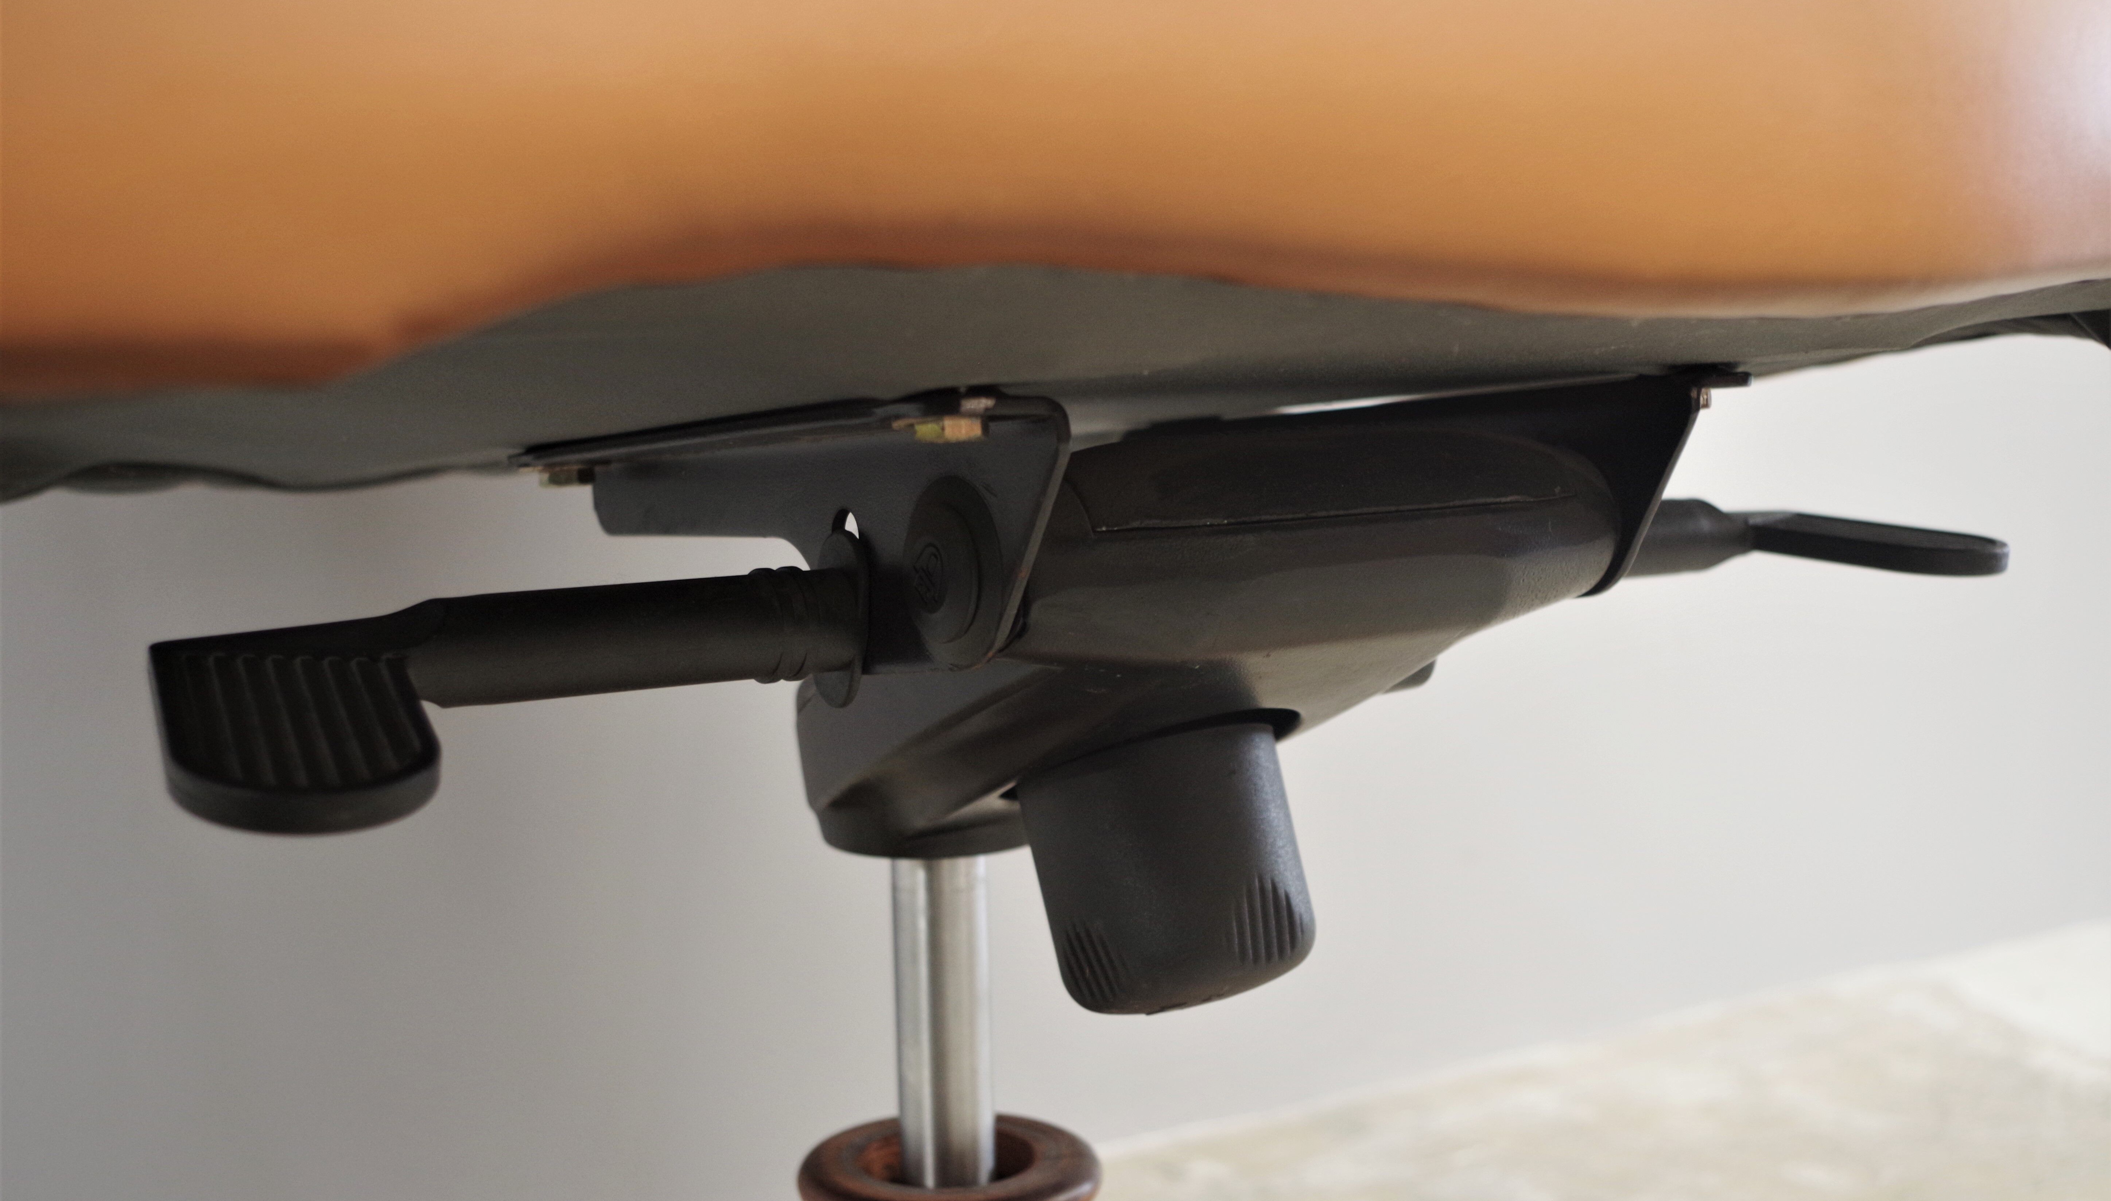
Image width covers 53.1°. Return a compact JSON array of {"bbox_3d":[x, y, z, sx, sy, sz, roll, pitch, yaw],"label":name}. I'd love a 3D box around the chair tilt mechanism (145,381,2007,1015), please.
[{"bbox_3d":[0.011,0.024,0.569,0.496,0.164,0.250,-6,7,-35],"label":"chair tilt mechanism"}]

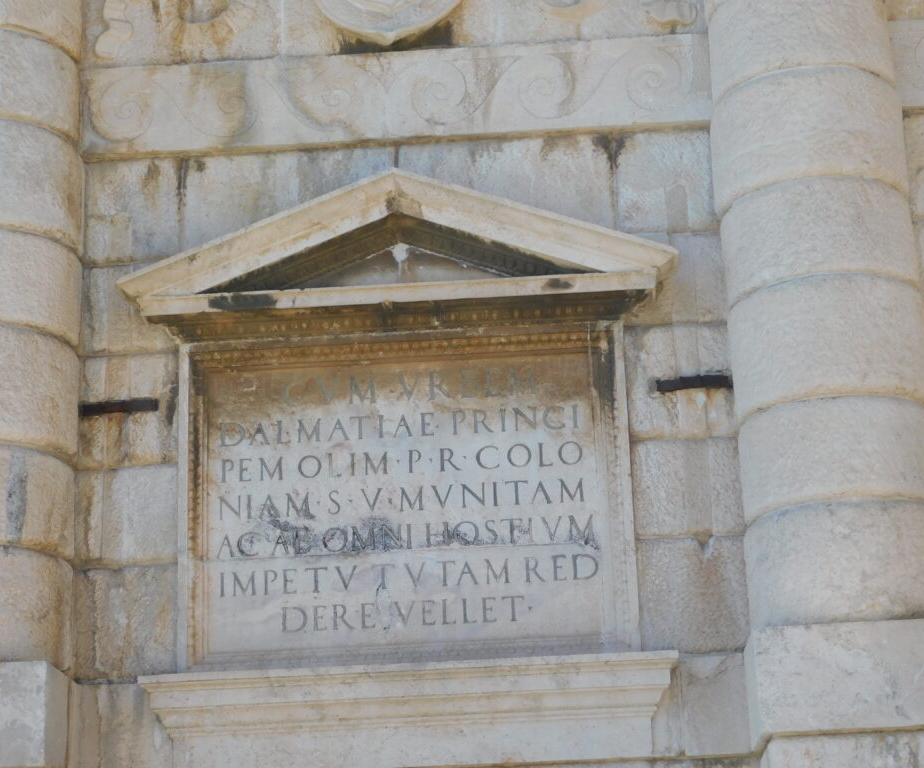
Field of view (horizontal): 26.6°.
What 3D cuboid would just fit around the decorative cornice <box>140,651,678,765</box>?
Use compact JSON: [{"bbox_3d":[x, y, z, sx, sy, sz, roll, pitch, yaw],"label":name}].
[{"bbox_3d":[-0.238,1.573,9.235,2.535,0.450,0.310,-3,-17,2],"label":"decorative cornice"}]

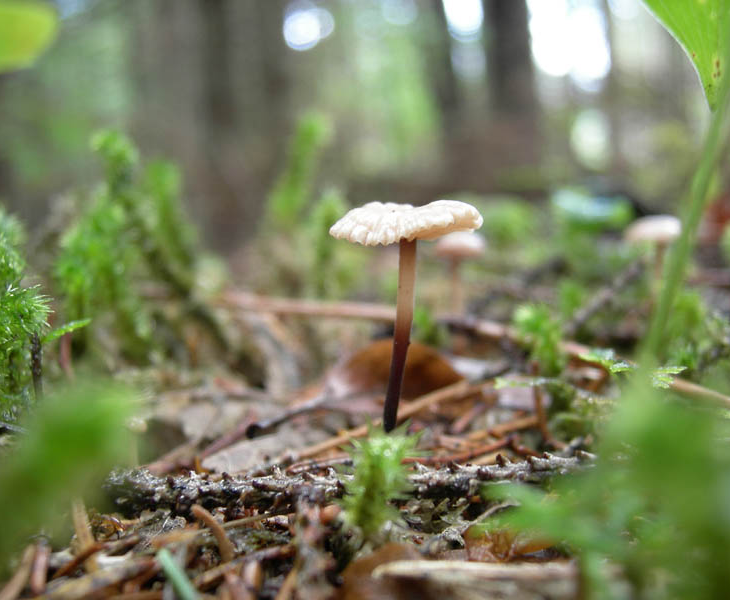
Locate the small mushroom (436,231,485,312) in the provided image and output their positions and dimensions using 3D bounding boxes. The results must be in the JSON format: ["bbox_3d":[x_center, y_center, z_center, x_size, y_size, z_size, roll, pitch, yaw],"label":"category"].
[{"bbox_3d":[0.029,-0.009,0.270,0.015,0.025,0.015,0,5,0],"label":"small mushroom"}]

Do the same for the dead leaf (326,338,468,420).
[{"bbox_3d":[0.005,0.013,0.150,0.024,0.011,0.018,0,5,0],"label":"dead leaf"}]

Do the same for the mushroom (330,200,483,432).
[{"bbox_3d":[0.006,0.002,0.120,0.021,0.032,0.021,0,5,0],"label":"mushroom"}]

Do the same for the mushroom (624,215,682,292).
[{"bbox_3d":[0.095,-0.015,0.288,0.018,0.025,0.018,0,5,0],"label":"mushroom"}]

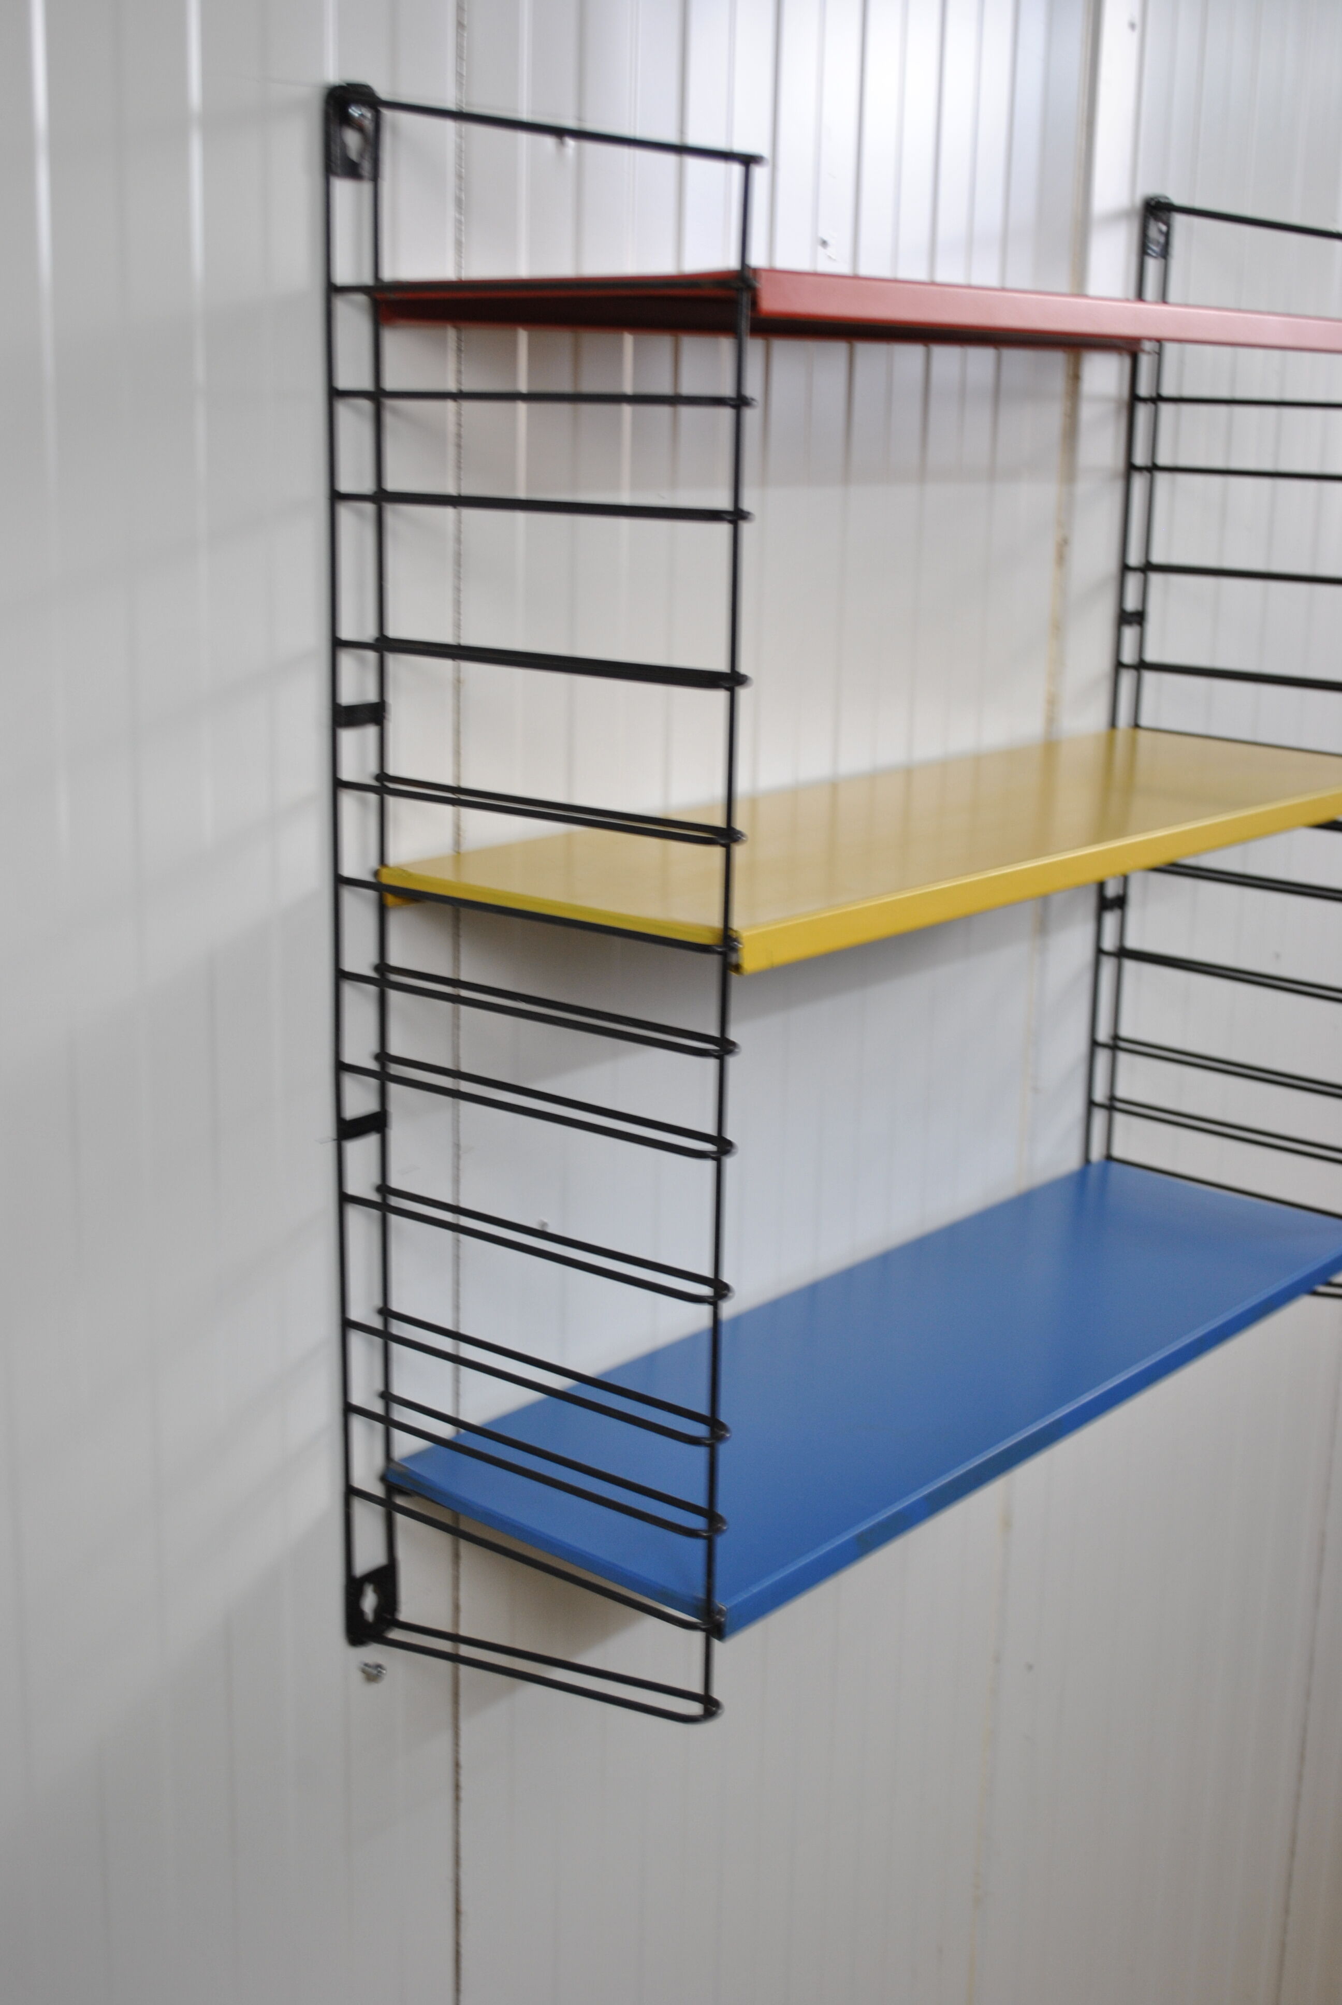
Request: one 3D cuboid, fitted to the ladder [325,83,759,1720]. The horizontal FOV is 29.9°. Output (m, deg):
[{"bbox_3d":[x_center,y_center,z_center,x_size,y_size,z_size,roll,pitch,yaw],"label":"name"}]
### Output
[{"bbox_3d":[-0.055,-0.019,1.030,0.211,0.680,0.030,12,17,38],"label":"ladder"}]

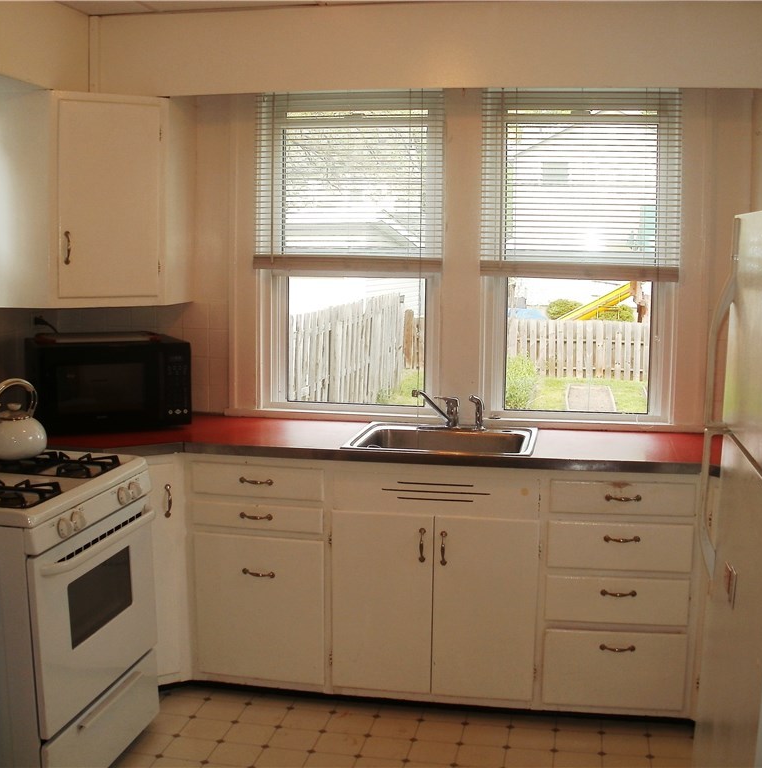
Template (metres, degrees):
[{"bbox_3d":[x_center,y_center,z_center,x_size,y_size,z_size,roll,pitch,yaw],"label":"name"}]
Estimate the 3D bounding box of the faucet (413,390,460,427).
[{"bbox_3d":[0.203,0.098,3.898,0.220,0.135,0.055,-5,9,-41],"label":"faucet"}]

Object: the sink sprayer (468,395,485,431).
[{"bbox_3d":[0.351,0.103,3.889,0.072,0.125,0.050,-4,8,-34],"label":"sink sprayer"}]

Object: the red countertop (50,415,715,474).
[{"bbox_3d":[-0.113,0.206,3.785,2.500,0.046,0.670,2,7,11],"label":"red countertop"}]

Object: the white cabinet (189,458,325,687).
[{"bbox_3d":[-0.368,0.615,3.917,0.483,0.802,0.590,2,7,11],"label":"white cabinet"}]

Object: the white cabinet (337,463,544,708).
[{"bbox_3d":[0.223,0.634,3.807,0.700,0.802,0.590,2,7,11],"label":"white cabinet"}]

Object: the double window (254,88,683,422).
[{"bbox_3d":[0.293,-0.471,3.978,1.586,1.210,0.110,2,7,11],"label":"double window"}]

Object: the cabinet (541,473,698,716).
[{"bbox_3d":[0.810,0.652,3.697,0.490,0.802,0.590,2,7,11],"label":"cabinet"}]

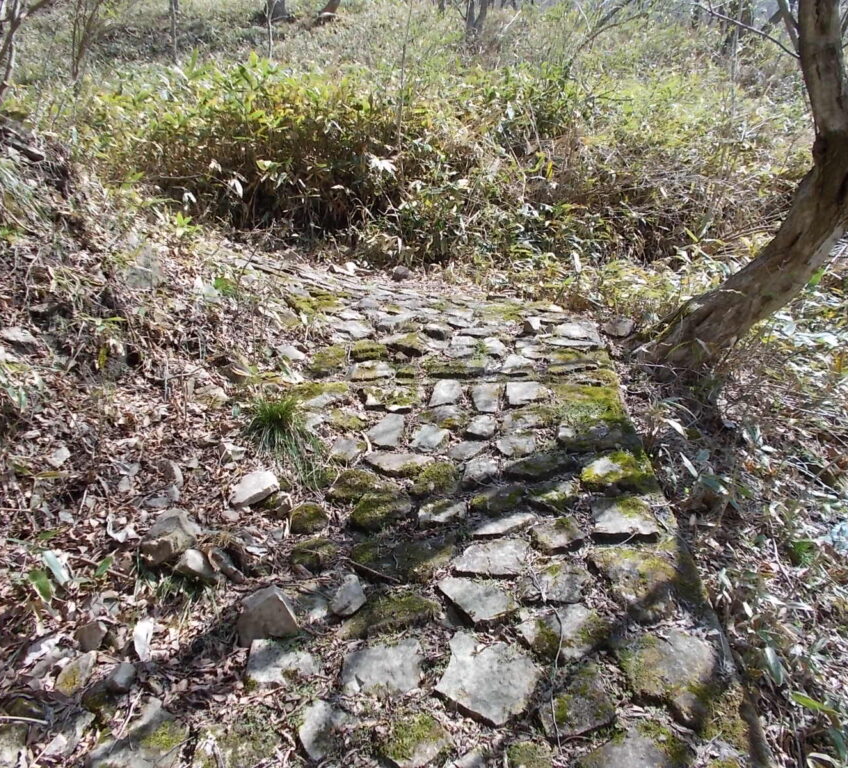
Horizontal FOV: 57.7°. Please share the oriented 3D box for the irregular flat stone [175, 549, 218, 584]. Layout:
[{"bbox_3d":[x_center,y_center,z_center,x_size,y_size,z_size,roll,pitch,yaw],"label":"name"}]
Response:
[{"bbox_3d":[-0.697,0.559,2.361,0.120,0.075,0.085,-4,19,-11],"label":"irregular flat stone"}]

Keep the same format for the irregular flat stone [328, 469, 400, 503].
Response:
[{"bbox_3d":[-0.221,0.381,2.896,0.245,0.070,0.140,1,23,3],"label":"irregular flat stone"}]

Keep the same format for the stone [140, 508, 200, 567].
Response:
[{"bbox_3d":[-0.811,0.491,2.473,0.165,0.105,0.150,-2,18,-6],"label":"stone"}]

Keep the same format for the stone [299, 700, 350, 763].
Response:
[{"bbox_3d":[-0.238,0.835,1.853,0.110,0.050,0.140,-2,23,-5],"label":"stone"}]

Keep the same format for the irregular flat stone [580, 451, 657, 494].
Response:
[{"bbox_3d":[0.751,0.342,2.990,0.260,0.085,0.180,2,23,6],"label":"irregular flat stone"}]

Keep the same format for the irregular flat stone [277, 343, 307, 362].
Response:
[{"bbox_3d":[-0.697,-0.170,4.120,0.150,0.060,0.140,-1,20,-4],"label":"irregular flat stone"}]

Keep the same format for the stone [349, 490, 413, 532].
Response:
[{"bbox_3d":[-0.152,0.450,2.728,0.205,0.080,0.135,4,23,8],"label":"stone"}]

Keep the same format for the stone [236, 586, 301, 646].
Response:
[{"bbox_3d":[-0.433,0.644,2.155,0.165,0.115,0.100,-1,18,-2],"label":"stone"}]

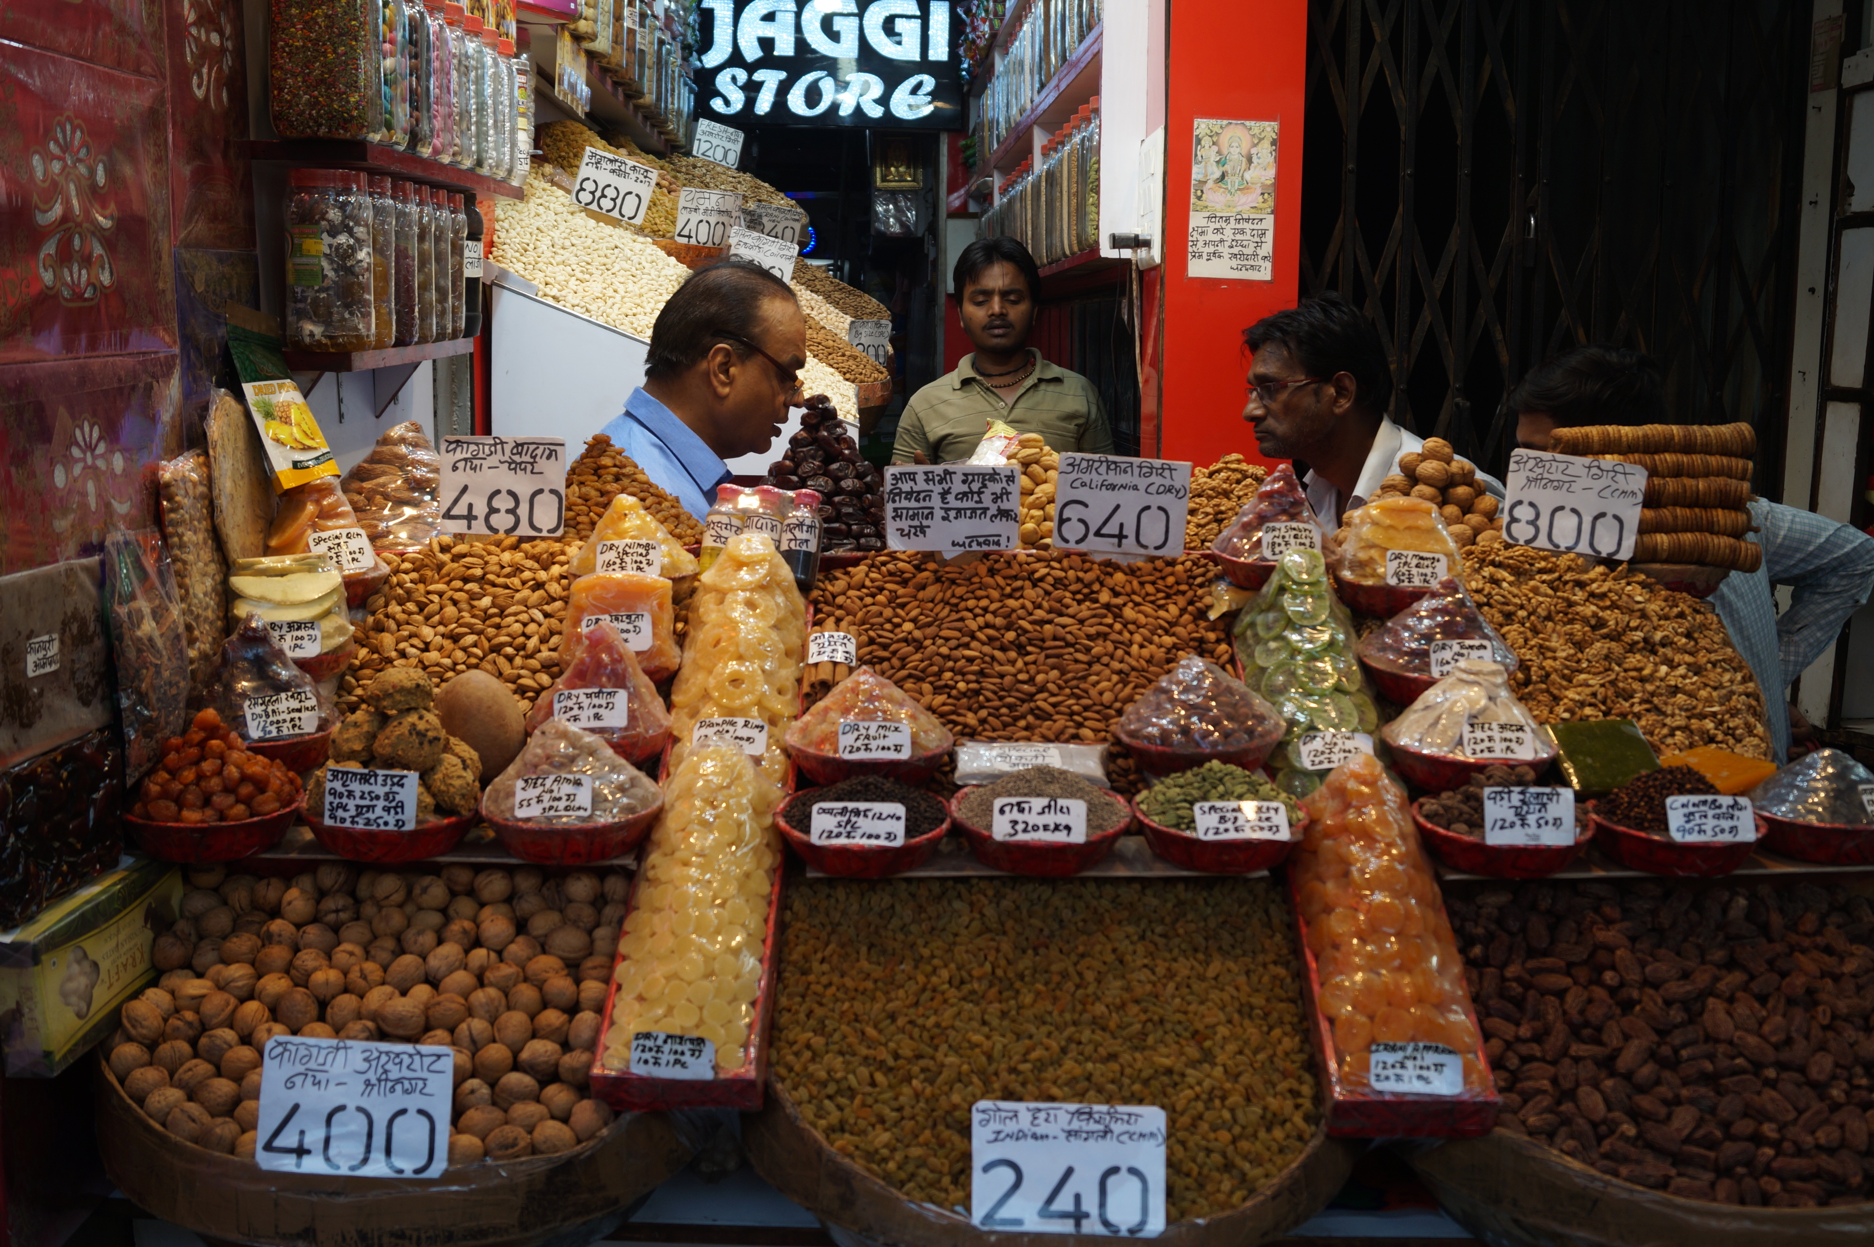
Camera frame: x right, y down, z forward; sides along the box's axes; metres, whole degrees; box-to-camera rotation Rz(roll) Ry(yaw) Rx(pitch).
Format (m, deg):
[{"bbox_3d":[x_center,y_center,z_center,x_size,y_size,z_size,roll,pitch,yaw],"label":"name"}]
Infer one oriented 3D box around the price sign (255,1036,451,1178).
[{"bbox_3d":[-0.465,0.386,1.370,0.147,0.105,0.006,3,-13,-3],"label":"price sign"}]

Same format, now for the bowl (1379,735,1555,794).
[{"bbox_3d":[0.557,0.148,1.794,0.177,0.046,0.177,0,9,0],"label":"bowl"}]

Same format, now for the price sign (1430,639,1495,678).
[{"bbox_3d":[0.570,0.039,1.860,0.069,0.043,0.006,0,-23,0],"label":"price sign"}]

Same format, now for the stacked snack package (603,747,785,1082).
[{"bbox_3d":[-0.219,0.267,1.562,0.130,0.090,0.320,1,50,1],"label":"stacked snack package"}]

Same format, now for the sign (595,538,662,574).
[{"bbox_3d":[-0.358,-0.075,1.990,0.075,0.045,0.006,2,-18,1],"label":"sign"}]

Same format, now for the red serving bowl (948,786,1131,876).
[{"bbox_3d":[0.103,0.213,1.704,0.177,0.046,0.177,0,9,0],"label":"red serving bowl"}]

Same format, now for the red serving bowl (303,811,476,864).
[{"bbox_3d":[-0.532,0.205,1.674,0.168,0.050,0.168,1,9,0],"label":"red serving bowl"}]

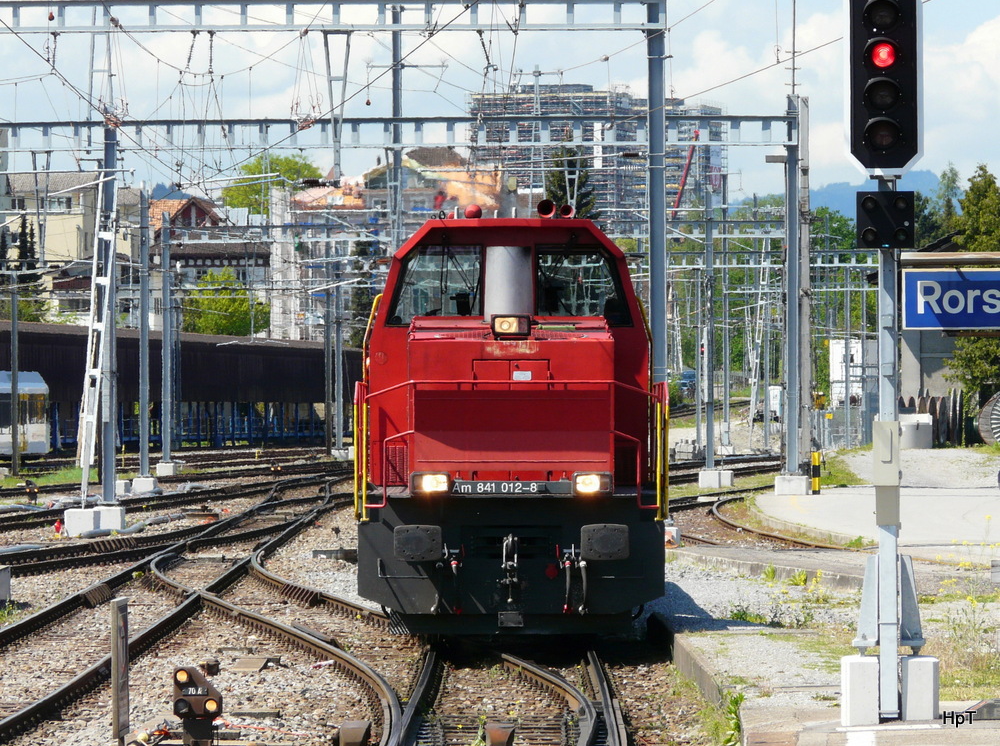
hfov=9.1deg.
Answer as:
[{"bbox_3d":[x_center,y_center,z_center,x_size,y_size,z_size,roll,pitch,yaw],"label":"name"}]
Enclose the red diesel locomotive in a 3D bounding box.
[{"bbox_3d":[0.100,0.490,65.900,3.000,4.350,14.200,0,0,0],"label":"red diesel locomotive"}]

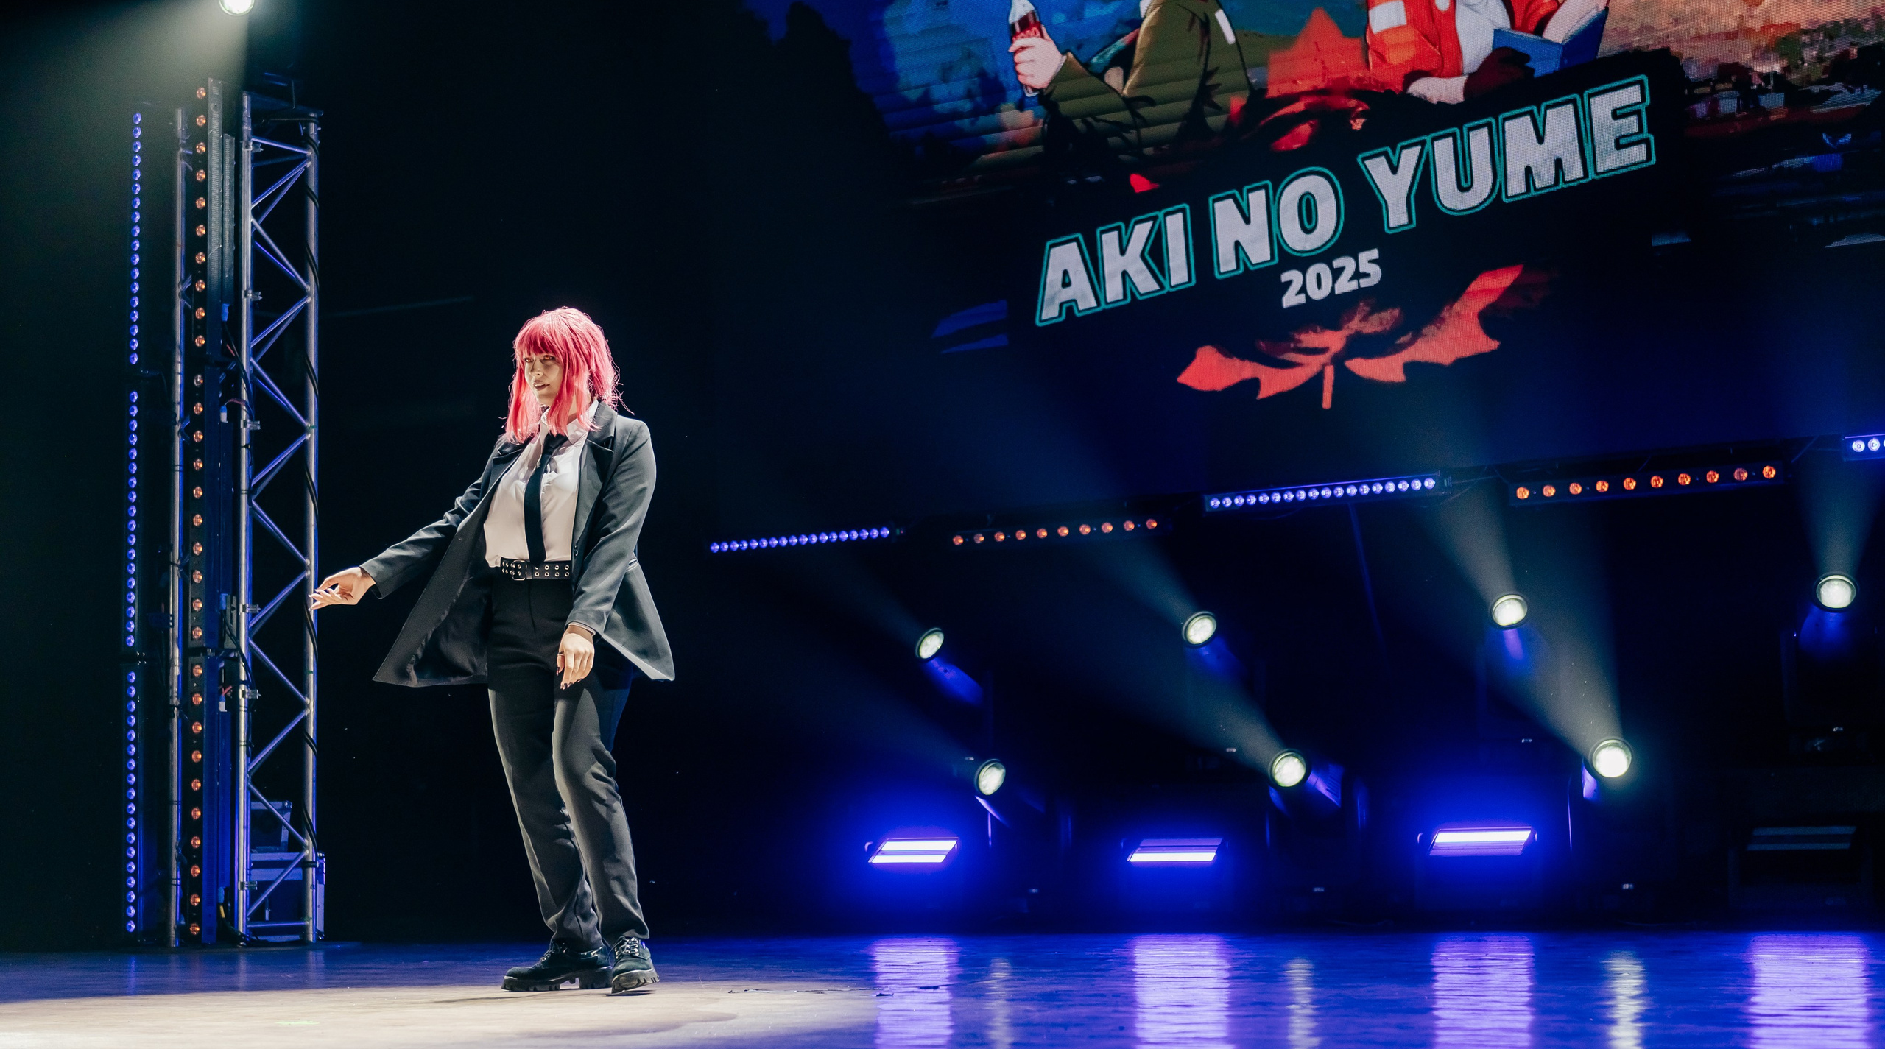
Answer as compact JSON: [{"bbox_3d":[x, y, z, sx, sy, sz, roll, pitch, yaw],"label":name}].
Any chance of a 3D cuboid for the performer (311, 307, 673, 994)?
[{"bbox_3d":[-1.118,0.315,7.200,0.820,1.710,0.500,-5,-7,30],"label":"performer"}]

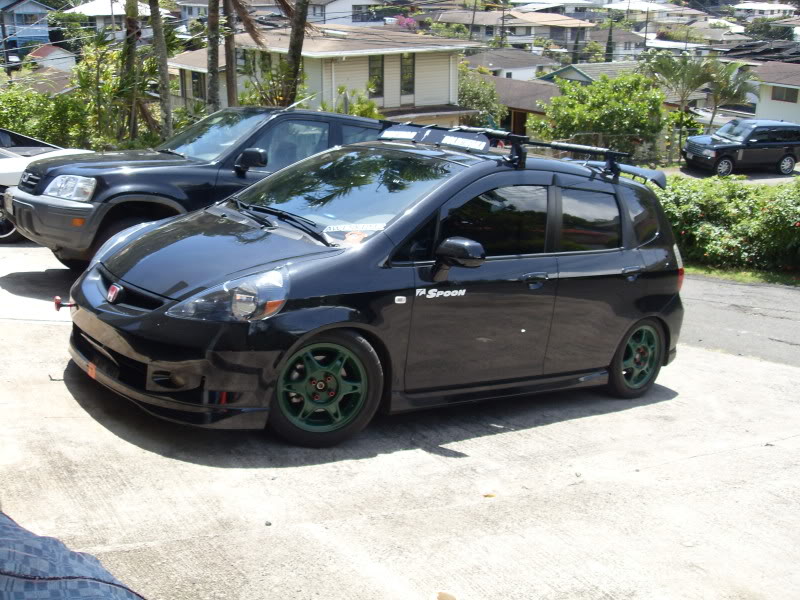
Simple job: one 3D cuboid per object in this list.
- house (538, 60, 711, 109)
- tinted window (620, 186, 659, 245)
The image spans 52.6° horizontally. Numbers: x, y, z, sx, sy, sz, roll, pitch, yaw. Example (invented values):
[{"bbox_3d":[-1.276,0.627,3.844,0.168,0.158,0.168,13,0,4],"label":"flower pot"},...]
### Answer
[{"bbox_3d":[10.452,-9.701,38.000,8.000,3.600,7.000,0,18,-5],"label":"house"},{"bbox_3d":[1.481,-0.493,4.965,0.070,0.370,0.430,2,2,43],"label":"tinted window"}]

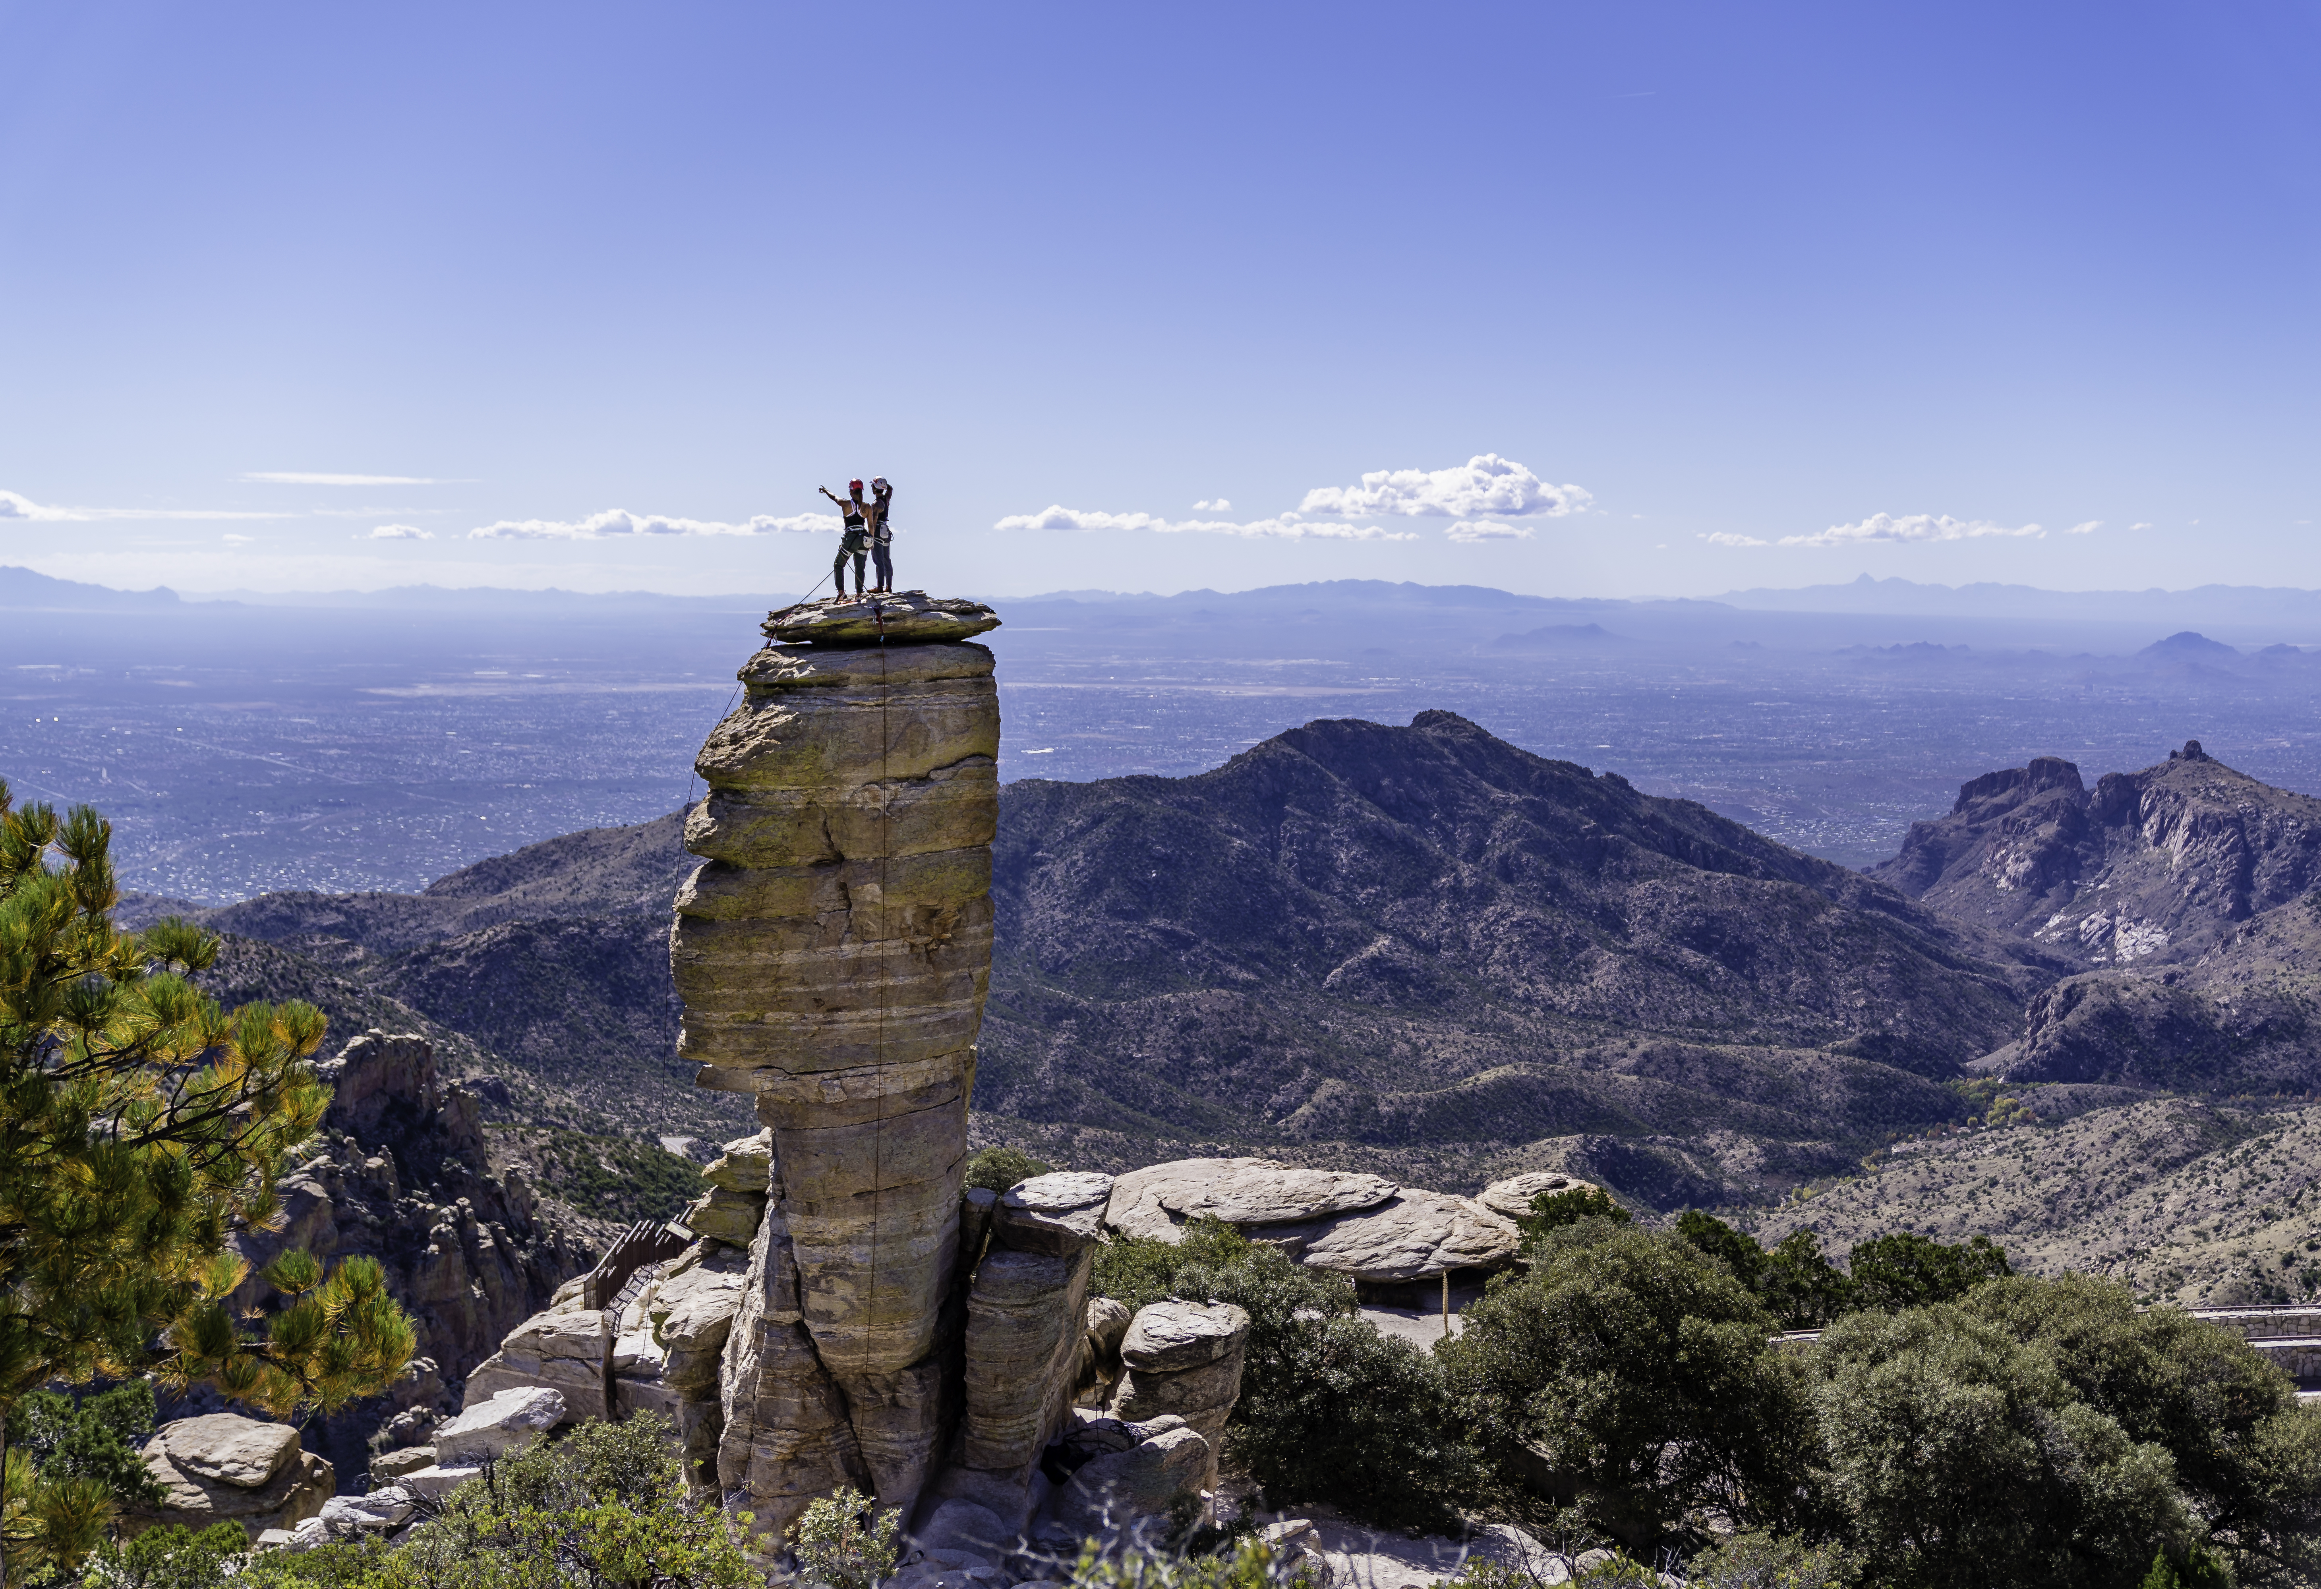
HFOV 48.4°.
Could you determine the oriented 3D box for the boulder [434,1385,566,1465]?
[{"bbox_3d":[-10.347,9.880,40.500,2.000,0.950,1.400,0,5,0],"label":"boulder"}]

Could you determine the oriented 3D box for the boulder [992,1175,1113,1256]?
[{"bbox_3d":[-1.500,6.007,37.000,1.650,0.800,1.700,0,5,0],"label":"boulder"}]

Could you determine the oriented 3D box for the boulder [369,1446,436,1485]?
[{"bbox_3d":[-13.037,11.570,44.500,1.250,0.520,0.950,0,5,0],"label":"boulder"}]

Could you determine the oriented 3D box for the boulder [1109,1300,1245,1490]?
[{"bbox_3d":[0.302,9.150,39.000,1.950,2.500,1.800,-1,5,-10],"label":"boulder"}]

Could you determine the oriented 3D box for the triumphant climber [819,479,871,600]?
[{"bbox_3d":[-4.377,-3.534,35.800,0.720,1.680,0.500,-1,5,-15],"label":"triumphant climber"}]

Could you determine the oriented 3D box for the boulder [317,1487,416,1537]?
[{"bbox_3d":[-12.892,11.676,42.000,1.500,0.600,1.000,0,5,0],"label":"boulder"}]

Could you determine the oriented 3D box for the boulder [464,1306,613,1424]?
[{"bbox_3d":[-10.816,9.910,45.000,2.500,1.600,2.200,0,5,0],"label":"boulder"}]

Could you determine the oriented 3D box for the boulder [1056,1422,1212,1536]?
[{"bbox_3d":[-0.399,9.370,35.400,2.100,1.200,1.500,0,5,0],"label":"boulder"}]

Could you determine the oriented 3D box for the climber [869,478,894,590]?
[{"bbox_3d":[-4.026,-3.753,37.400,0.420,1.690,0.360,-1,5,-12],"label":"climber"}]

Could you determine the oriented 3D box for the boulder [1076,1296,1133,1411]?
[{"bbox_3d":[-0.968,8.849,41.000,1.050,1.450,1.100,0,5,0],"label":"boulder"}]

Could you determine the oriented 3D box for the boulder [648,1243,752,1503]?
[{"bbox_3d":[-6.717,8.424,37.800,1.600,3.400,2.000,0,5,0],"label":"boulder"}]

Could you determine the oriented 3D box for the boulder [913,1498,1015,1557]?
[{"bbox_3d":[-2.631,9.826,34.600,1.400,0.750,1.200,0,5,0],"label":"boulder"}]

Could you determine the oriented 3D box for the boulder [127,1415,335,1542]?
[{"bbox_3d":[-13.632,10.033,38.000,2.900,1.400,2.200,0,5,0],"label":"boulder"}]

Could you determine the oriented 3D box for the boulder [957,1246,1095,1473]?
[{"bbox_3d":[-2.023,8.318,38.300,1.850,2.900,2.200,-1,5,-15],"label":"boulder"}]

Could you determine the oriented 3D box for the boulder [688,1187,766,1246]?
[{"bbox_3d":[-7.100,6.953,42.500,1.300,0.800,1.200,0,5,0],"label":"boulder"}]

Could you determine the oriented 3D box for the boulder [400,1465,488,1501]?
[{"bbox_3d":[-12.120,11.705,43.800,1.450,0.400,0.950,0,5,0],"label":"boulder"}]

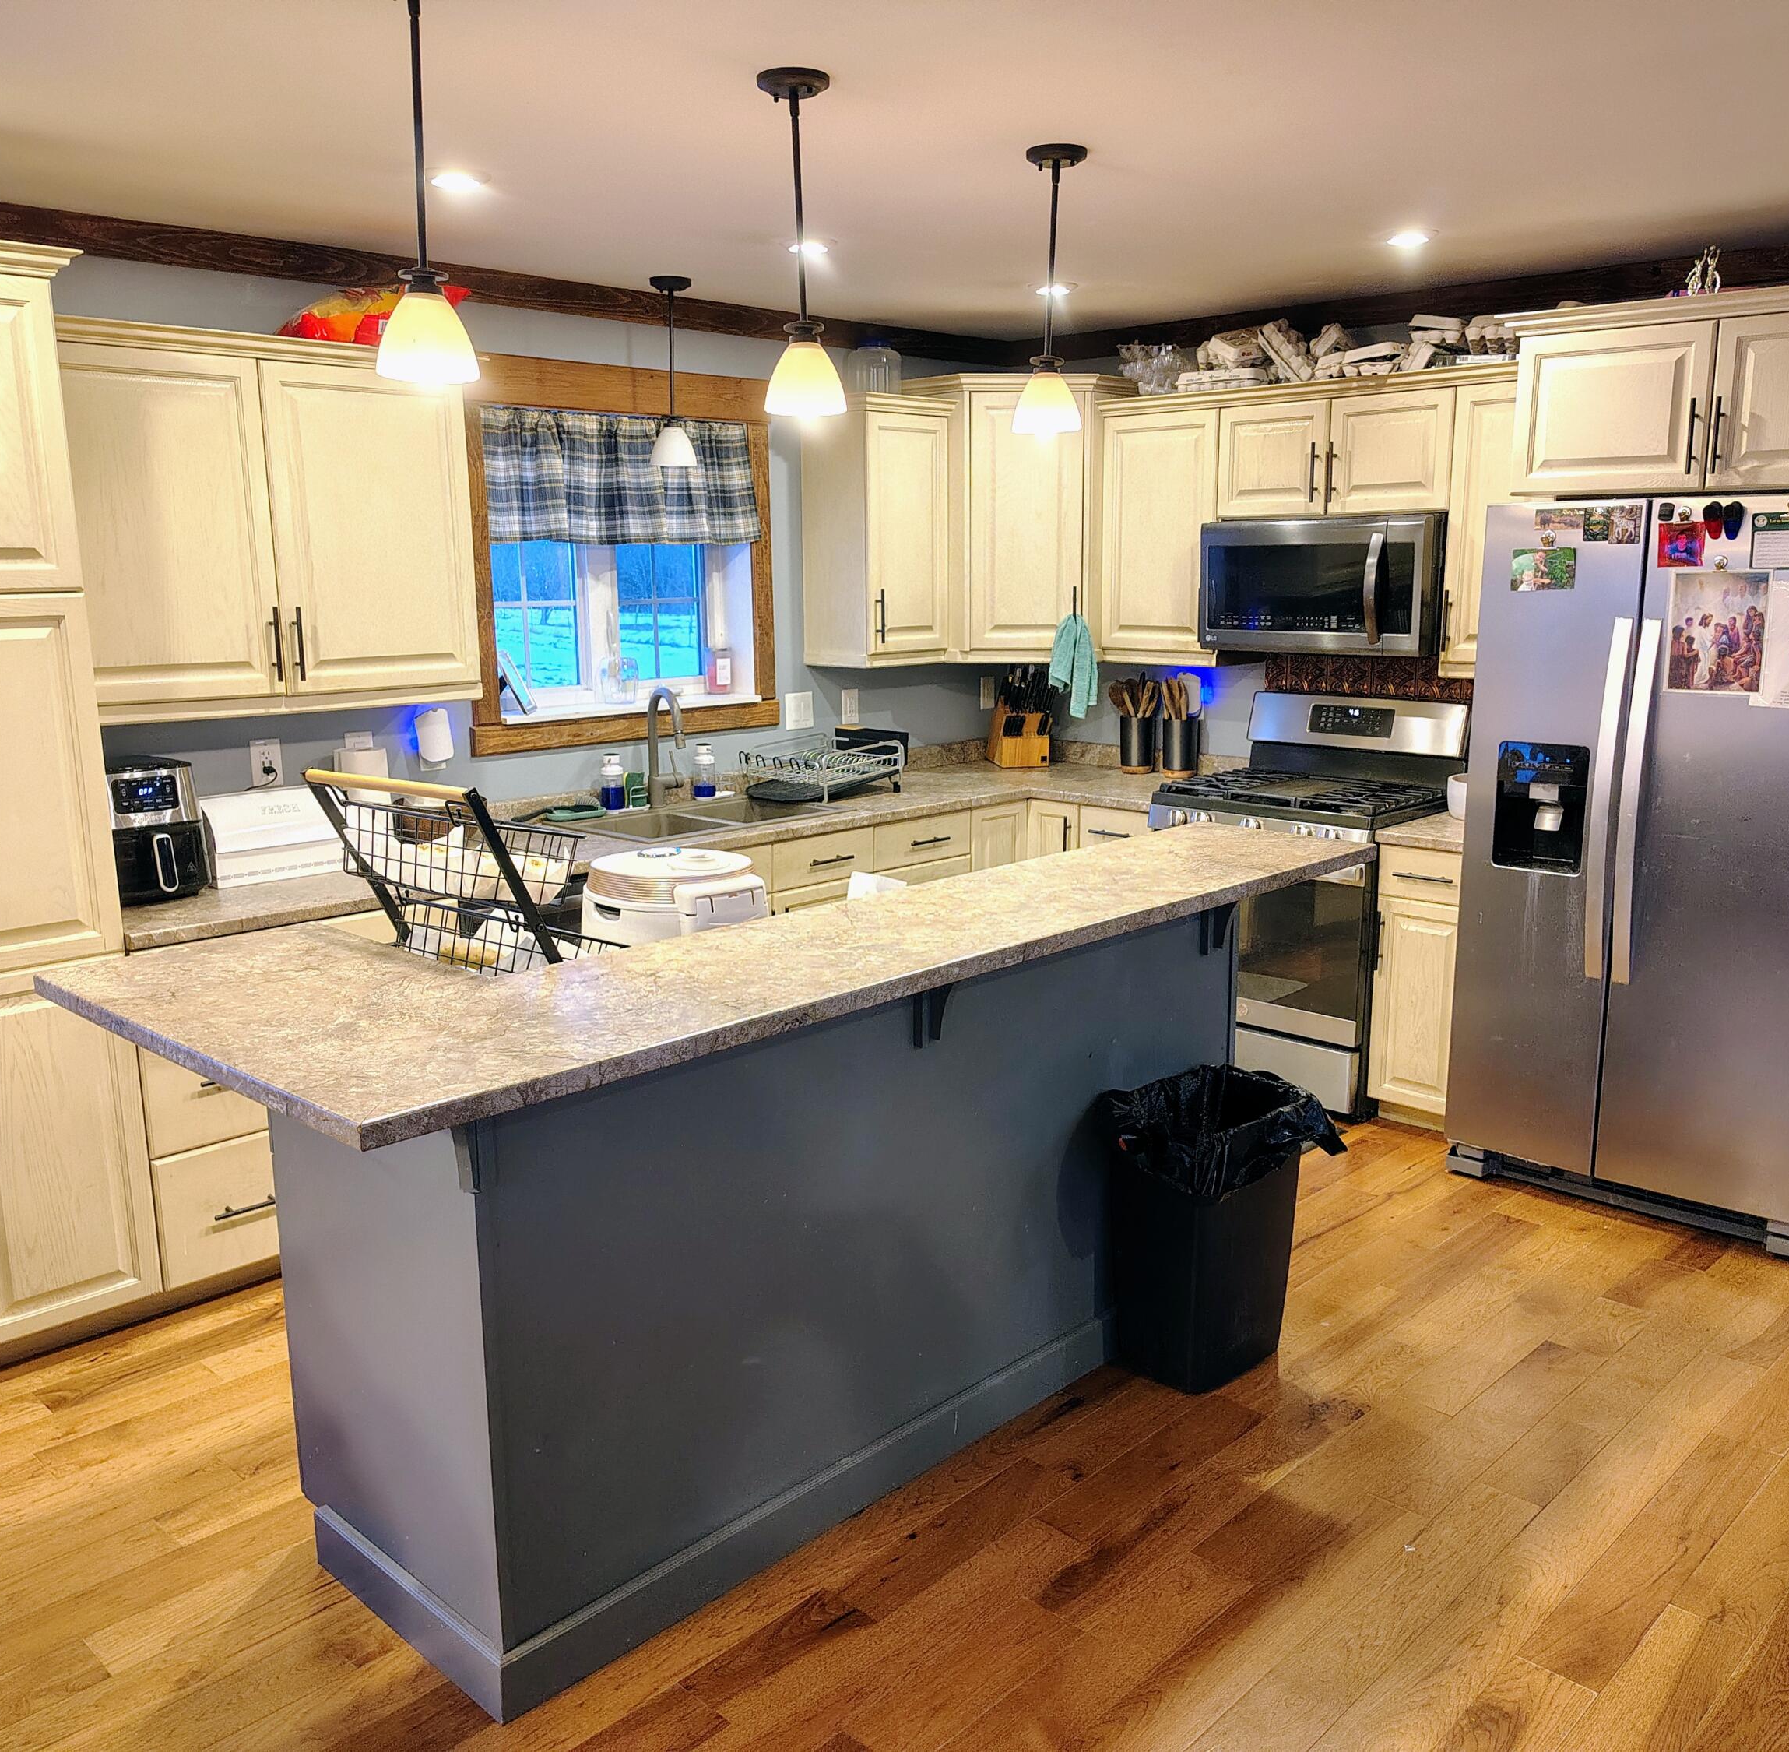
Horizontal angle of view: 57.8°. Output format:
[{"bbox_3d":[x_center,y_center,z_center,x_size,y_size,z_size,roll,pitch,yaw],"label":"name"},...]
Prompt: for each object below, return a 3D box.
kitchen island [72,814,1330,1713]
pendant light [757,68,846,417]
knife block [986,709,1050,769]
[{"bbox_3d":[-0.125,0.558,3.062,0.960,1.055,2.365,10,15,42],"label":"kitchen island"},{"bbox_3d":[-0.166,-1.059,2.747,0.142,0.545,0.142,-1,11,-1],"label":"pendant light"},{"bbox_3d":[0.462,-0.530,5.987,0.170,0.235,0.210,-2,11,-7],"label":"knife block"}]

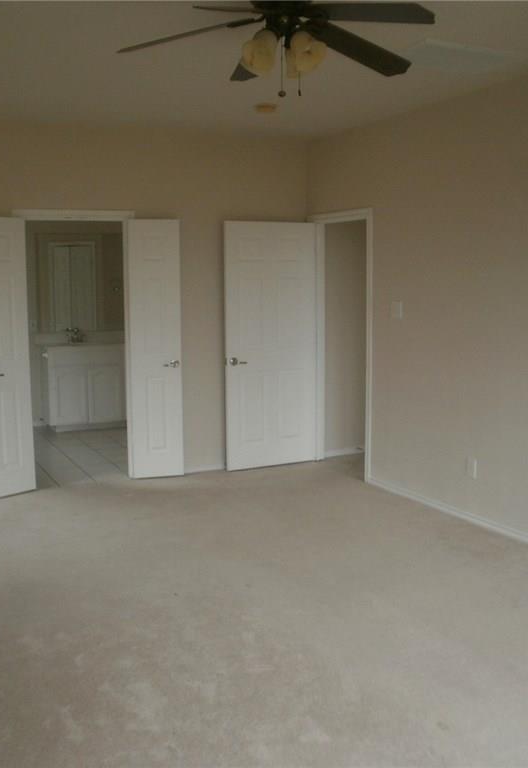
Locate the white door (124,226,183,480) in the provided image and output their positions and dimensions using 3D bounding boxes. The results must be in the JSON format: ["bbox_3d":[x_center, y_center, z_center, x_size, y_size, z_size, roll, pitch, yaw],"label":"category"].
[{"bbox_3d":[-0.852,-0.257,6.082,0.405,2.032,0.045,-2,8,-12],"label":"white door"}]

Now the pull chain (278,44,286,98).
[{"bbox_3d":[0.073,-1.247,3.052,0.030,0.215,0.030,0,8,0],"label":"pull chain"}]

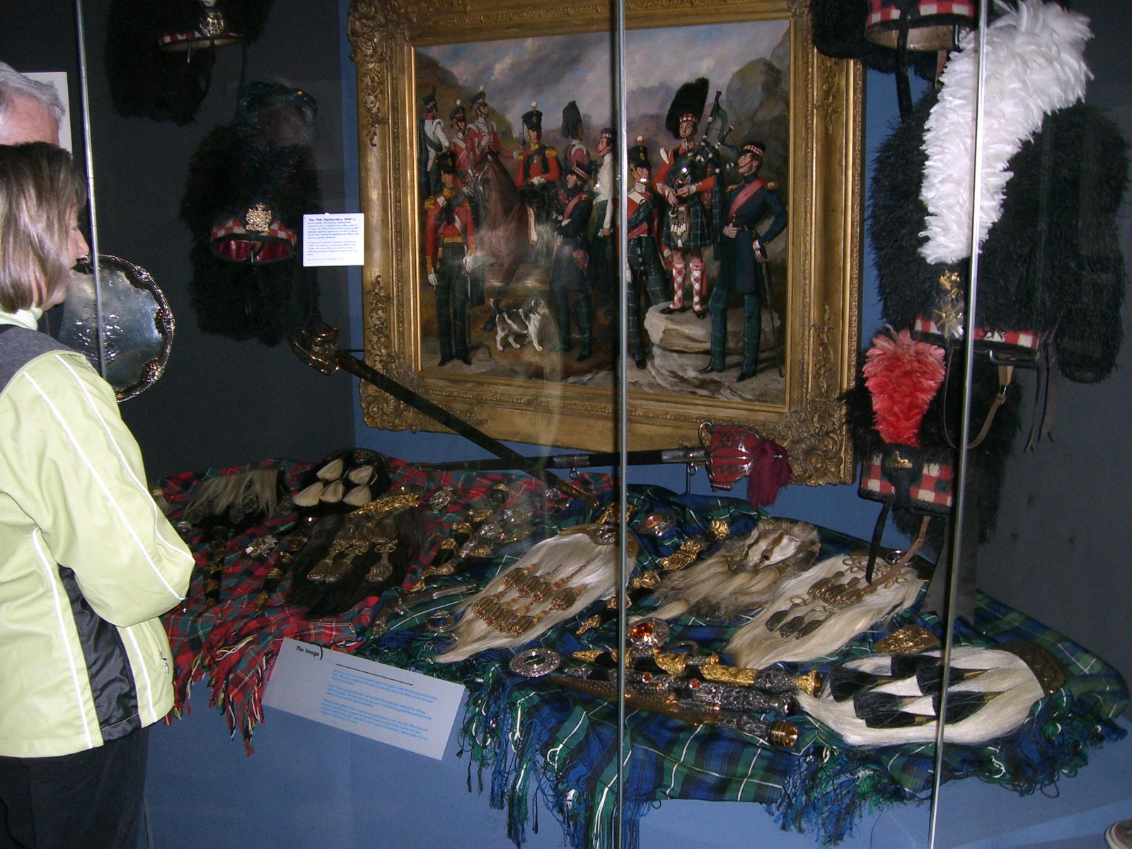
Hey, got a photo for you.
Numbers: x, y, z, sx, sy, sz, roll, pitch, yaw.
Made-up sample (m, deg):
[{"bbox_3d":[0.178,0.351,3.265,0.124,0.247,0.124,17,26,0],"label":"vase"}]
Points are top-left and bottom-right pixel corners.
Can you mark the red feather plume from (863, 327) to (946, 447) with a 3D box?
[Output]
[{"bbox_3d":[0.572,-0.064,2.100,0.135,0.205,0.090,6,11,28],"label":"red feather plume"}]

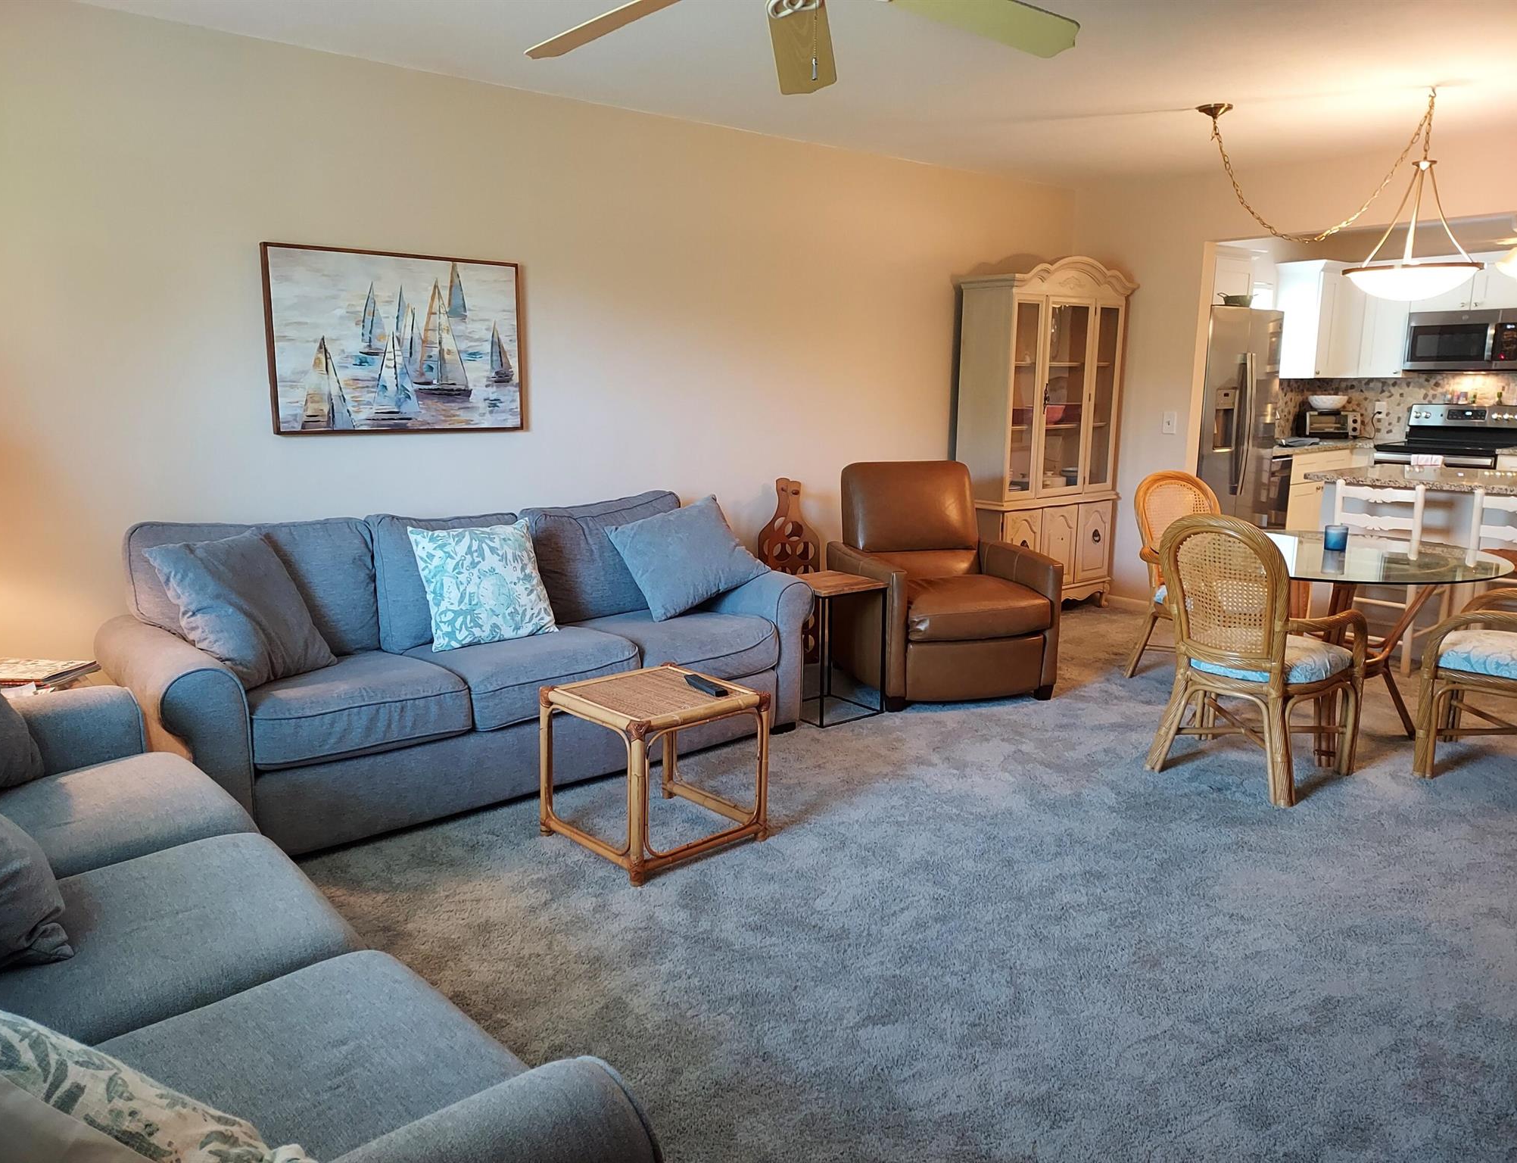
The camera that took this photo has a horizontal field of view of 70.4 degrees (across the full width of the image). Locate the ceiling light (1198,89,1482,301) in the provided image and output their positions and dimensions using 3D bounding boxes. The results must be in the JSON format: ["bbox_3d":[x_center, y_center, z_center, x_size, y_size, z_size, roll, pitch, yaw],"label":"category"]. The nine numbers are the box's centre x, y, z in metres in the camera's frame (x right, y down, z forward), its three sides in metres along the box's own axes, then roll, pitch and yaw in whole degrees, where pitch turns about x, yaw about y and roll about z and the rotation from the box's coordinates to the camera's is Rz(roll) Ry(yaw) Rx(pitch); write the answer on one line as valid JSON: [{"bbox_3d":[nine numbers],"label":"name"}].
[{"bbox_3d":[2.397,-1.575,4.444,1.154,0.812,0.560,4,11,21],"label":"ceiling light"}]

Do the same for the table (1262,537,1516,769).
[{"bbox_3d":[2.031,0.251,3.937,1.150,0.735,1.150,-7,13,-37],"label":"table"}]

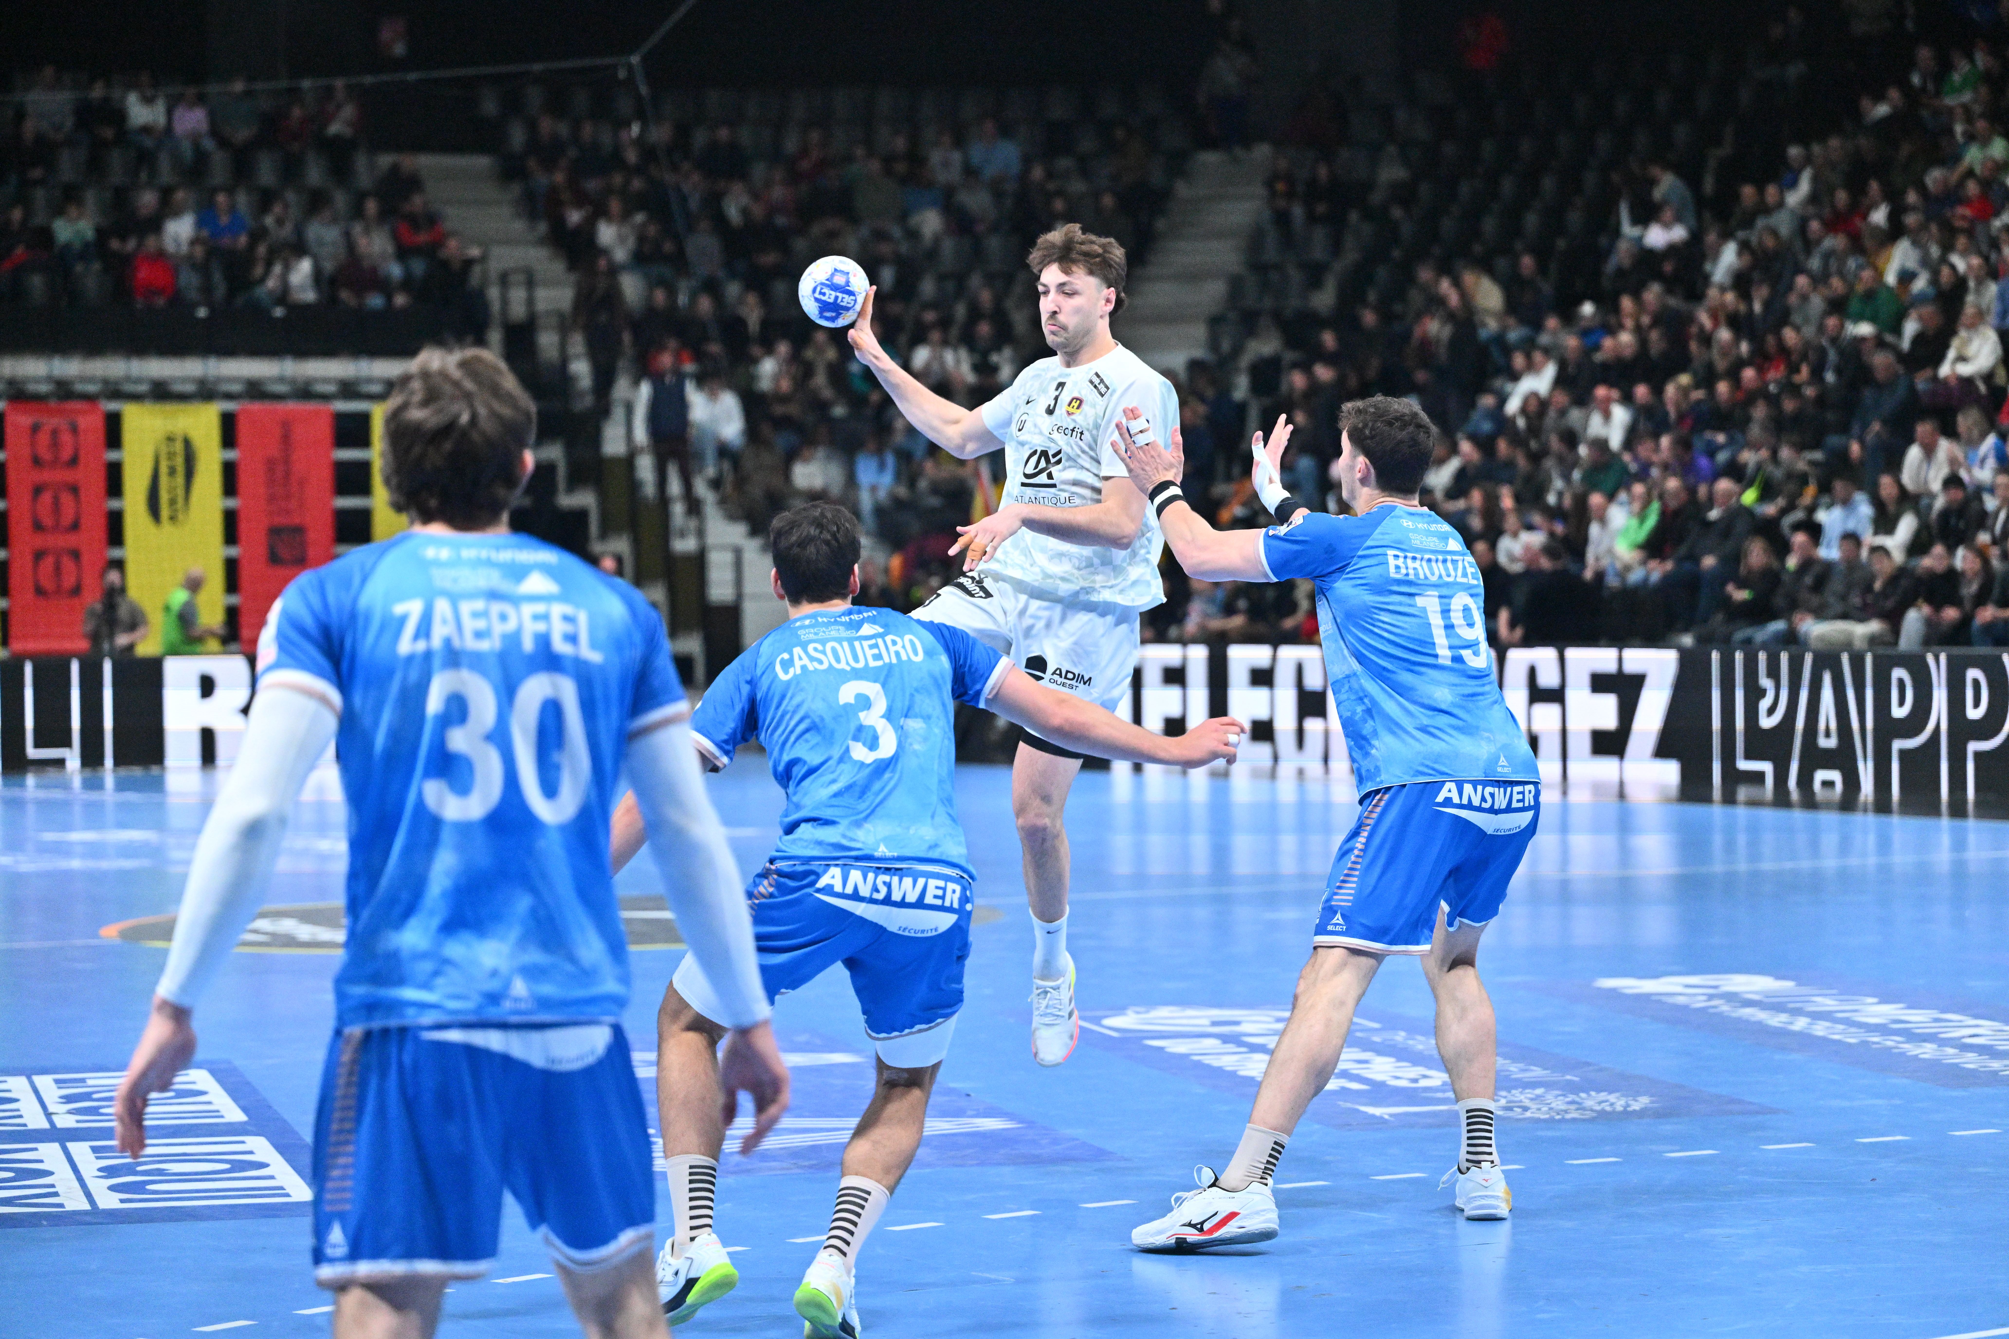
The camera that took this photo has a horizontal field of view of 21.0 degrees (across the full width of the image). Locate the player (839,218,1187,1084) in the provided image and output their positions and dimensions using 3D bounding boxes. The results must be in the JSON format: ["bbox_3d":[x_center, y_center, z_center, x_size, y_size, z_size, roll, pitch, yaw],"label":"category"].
[{"bbox_3d":[0.020,-0.055,14.050,0.760,2.180,0.840,0,1,37],"label":"player"}]

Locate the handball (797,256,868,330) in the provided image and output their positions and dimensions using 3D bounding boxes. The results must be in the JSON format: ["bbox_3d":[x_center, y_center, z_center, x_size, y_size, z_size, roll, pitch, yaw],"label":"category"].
[{"bbox_3d":[-0.444,-0.986,14.120,0.189,0.189,0.189,-1,1,0],"label":"handball"}]

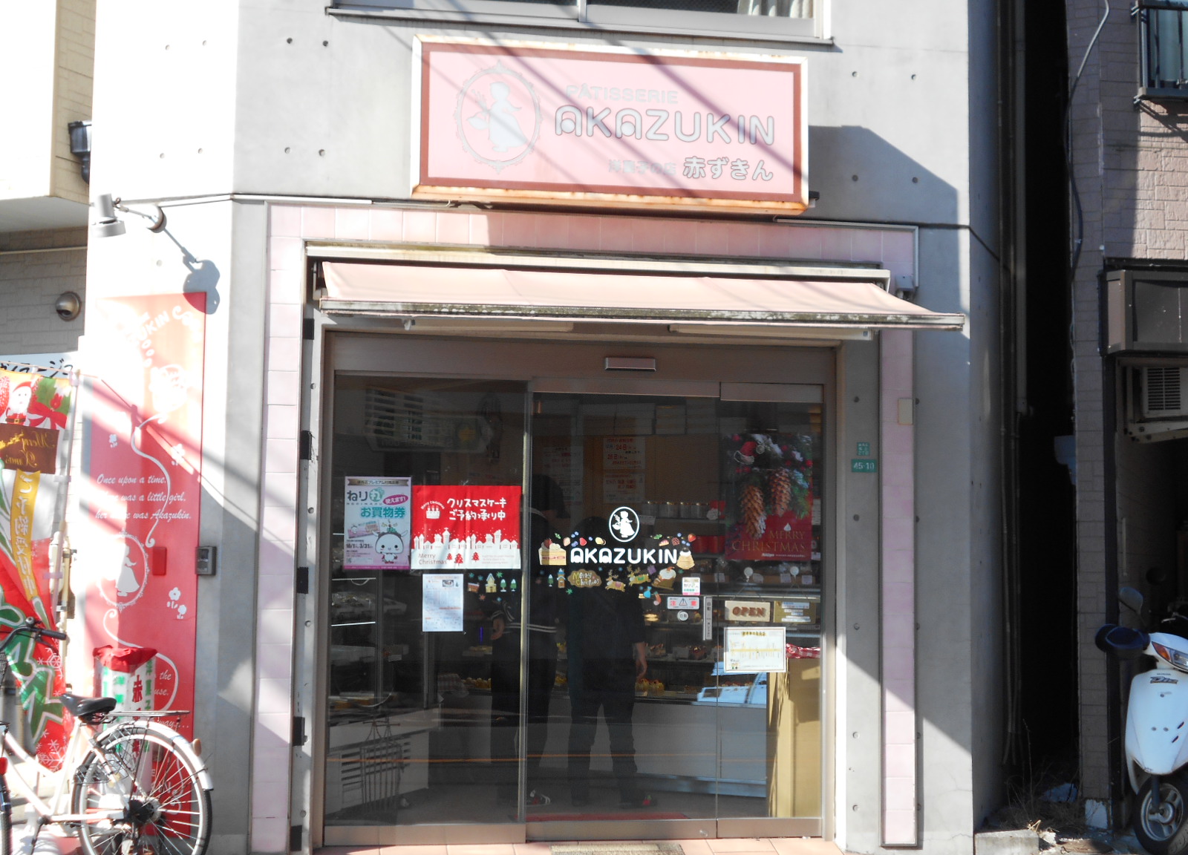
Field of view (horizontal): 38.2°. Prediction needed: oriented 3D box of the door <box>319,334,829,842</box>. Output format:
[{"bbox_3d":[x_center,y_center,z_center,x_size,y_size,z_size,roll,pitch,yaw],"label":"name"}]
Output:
[{"bbox_3d":[-0.063,0.743,7.980,2.385,2.315,0.130,1,-4,-10],"label":"door"}]

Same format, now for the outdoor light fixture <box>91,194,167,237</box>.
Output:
[{"bbox_3d":[-2.067,-0.927,7.591,0.170,0.208,0.420,-1,-5,23],"label":"outdoor light fixture"}]

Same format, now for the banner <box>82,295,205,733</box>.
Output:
[{"bbox_3d":[-2.027,0.575,7.667,0.606,2.350,0.025,-1,-5,23],"label":"banner"}]

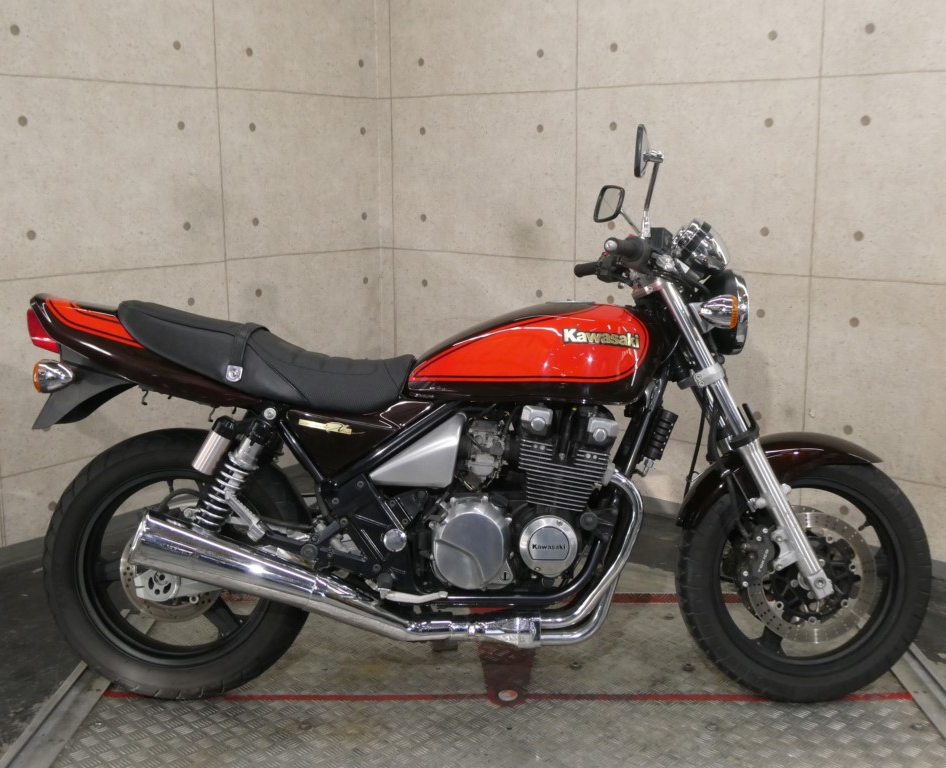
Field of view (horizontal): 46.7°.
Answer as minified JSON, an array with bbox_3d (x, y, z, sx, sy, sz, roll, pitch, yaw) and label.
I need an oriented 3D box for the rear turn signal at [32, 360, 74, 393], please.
[{"bbox_3d":[-0.916,-0.016,2.388,0.092,0.070,0.085,0,3,1],"label":"rear turn signal"}]

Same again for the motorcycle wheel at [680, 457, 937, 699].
[{"bbox_3d":[0.769,0.441,2.551,0.600,0.600,0.125,0,2,0],"label":"motorcycle wheel"}]

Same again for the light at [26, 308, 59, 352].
[{"bbox_3d":[-0.984,-0.124,2.547,0.105,0.099,0.190,0,3,1],"label":"light"}]

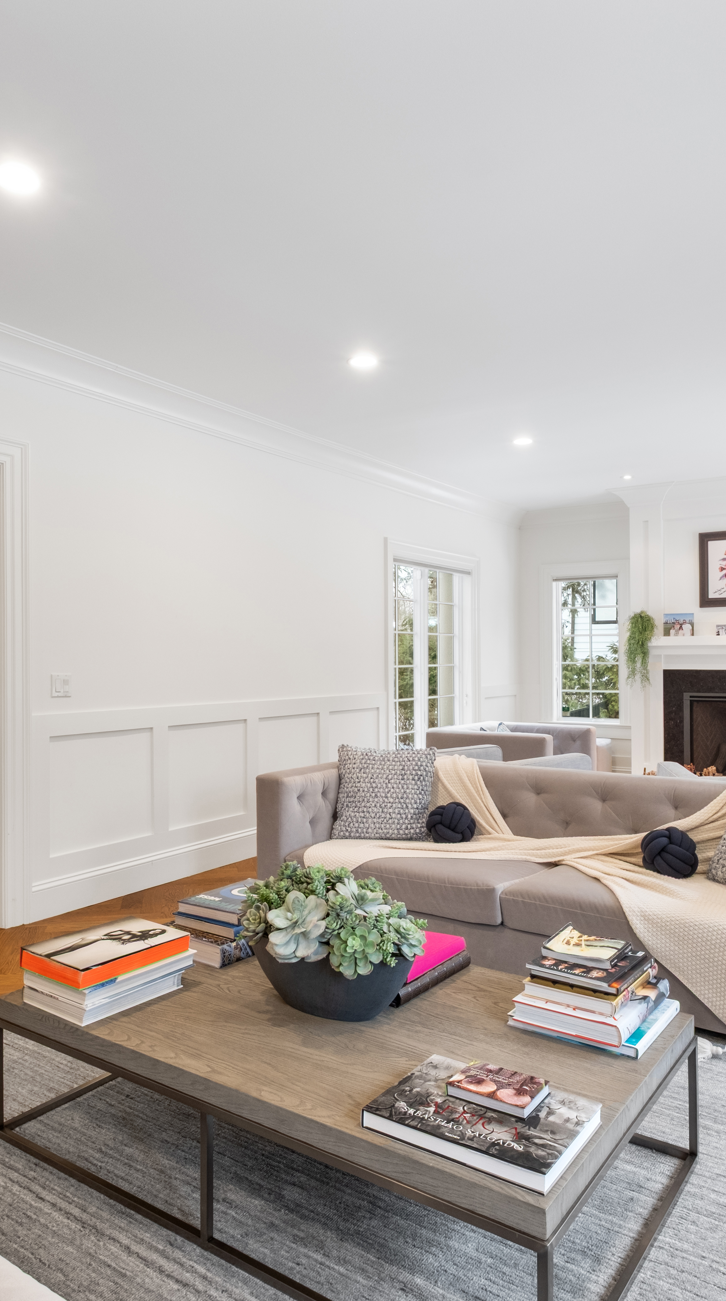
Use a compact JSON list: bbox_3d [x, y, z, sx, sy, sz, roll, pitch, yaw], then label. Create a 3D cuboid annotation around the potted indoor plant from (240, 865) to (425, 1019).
[{"bbox_3d":[-0.082,0.764,2.146,0.510,0.335,0.340,0,0,35],"label":"potted indoor plant"}]

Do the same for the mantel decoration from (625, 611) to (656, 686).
[{"bbox_3d":[2.434,-0.031,7.145,0.280,0.670,0.250,0,0,35],"label":"mantel decoration"}]

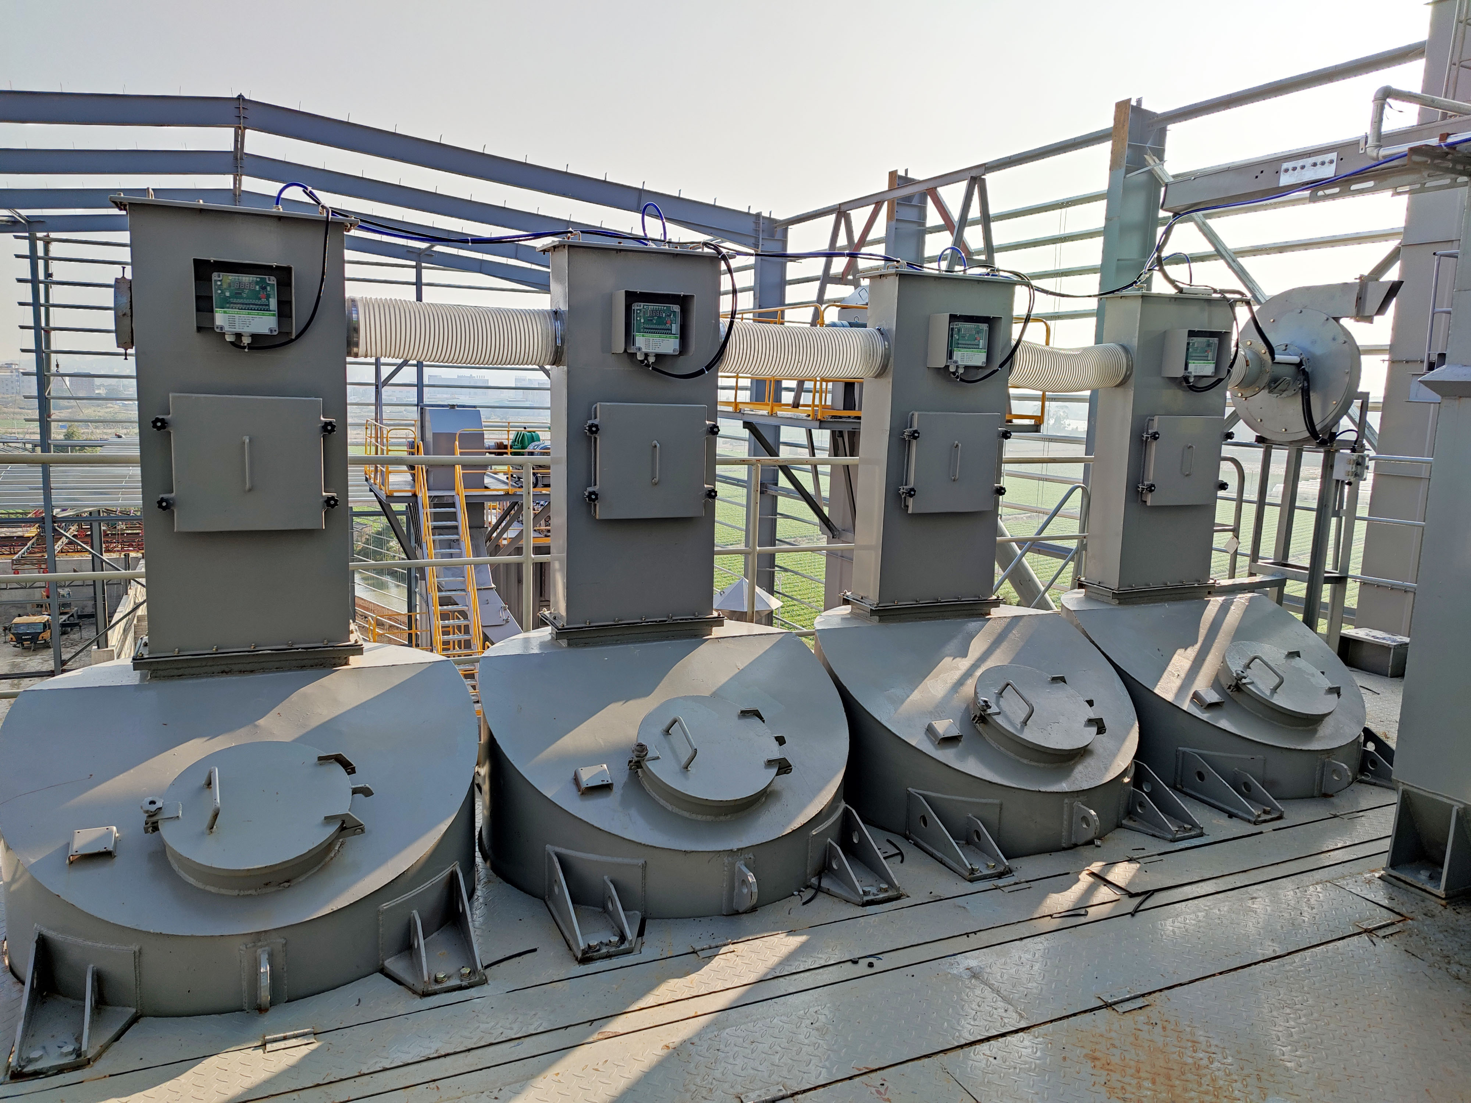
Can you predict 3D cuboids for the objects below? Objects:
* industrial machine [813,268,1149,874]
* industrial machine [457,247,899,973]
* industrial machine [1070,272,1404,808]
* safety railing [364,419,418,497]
[{"bbox_3d":[0.985,-0.072,4.177,1.311,2.069,1.432,-2,10,-25],"label":"industrial machine"},{"bbox_3d":[-0.217,-0.022,3.627,1.311,2.069,1.432,-2,10,-25],"label":"industrial machine"},{"bbox_3d":[2.167,-0.121,4.719,1.311,2.069,1.432,-2,10,-25],"label":"industrial machine"},{"bbox_3d":[-6.776,-1.896,20.905,0.670,1.220,4.100,-2,10,-25],"label":"safety railing"}]

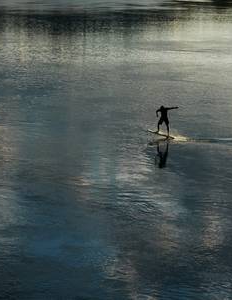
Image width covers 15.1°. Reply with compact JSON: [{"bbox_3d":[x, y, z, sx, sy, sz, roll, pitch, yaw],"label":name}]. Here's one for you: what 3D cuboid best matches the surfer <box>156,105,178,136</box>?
[{"bbox_3d":[2.737,-1.515,46.500,1.150,1.620,0.600,7,16,24],"label":"surfer"}]

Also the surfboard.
[{"bbox_3d":[2.429,-0.817,46.700,1.550,0.120,0.500,18,18,10],"label":"surfboard"}]

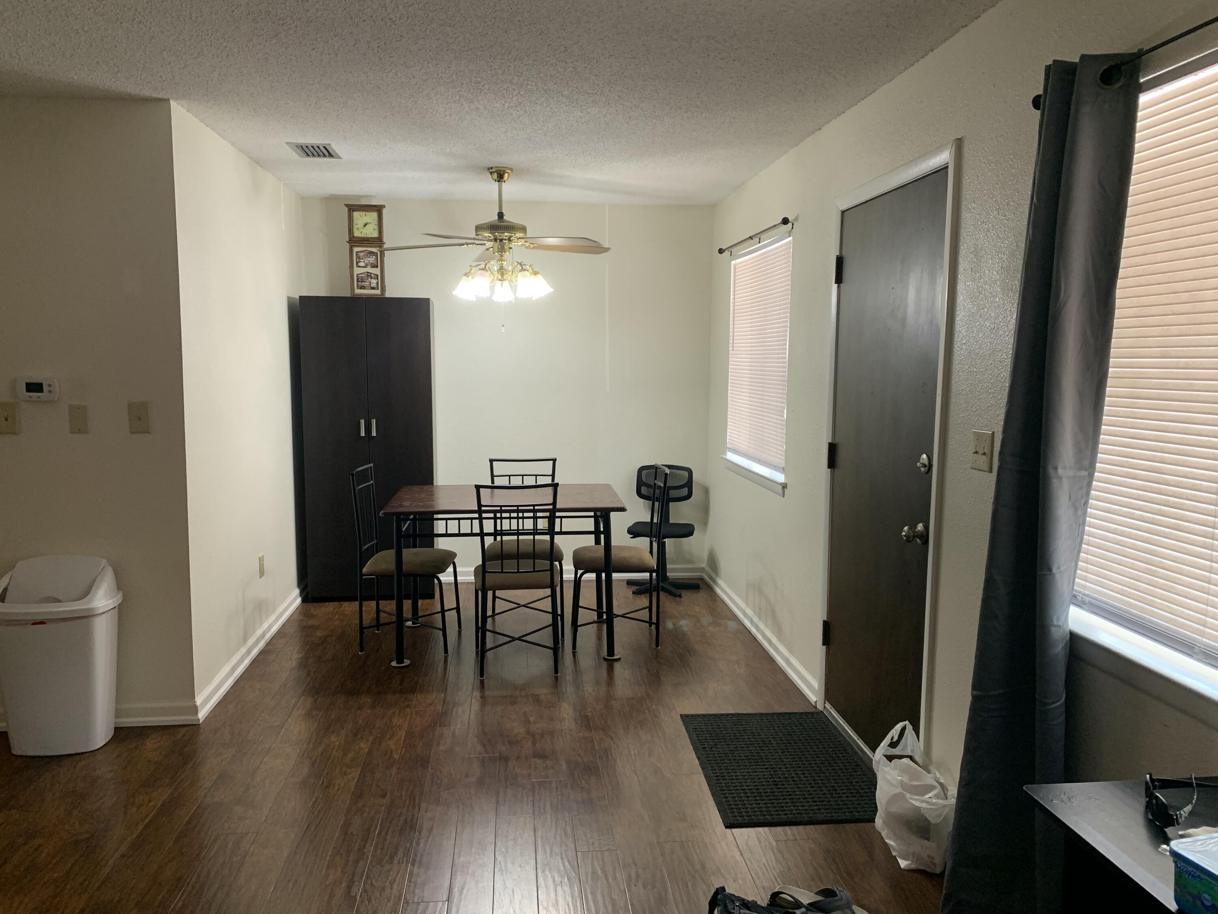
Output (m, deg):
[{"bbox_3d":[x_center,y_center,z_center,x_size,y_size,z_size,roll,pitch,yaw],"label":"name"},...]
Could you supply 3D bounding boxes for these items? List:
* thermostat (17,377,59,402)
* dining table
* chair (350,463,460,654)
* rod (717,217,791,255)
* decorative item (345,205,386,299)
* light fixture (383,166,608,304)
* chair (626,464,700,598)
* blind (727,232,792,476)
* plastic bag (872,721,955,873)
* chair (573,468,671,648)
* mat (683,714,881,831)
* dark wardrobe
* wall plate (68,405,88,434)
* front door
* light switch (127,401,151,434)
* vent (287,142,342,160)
[{"bbox_3d":[-2.184,-0.257,3.502,0.137,0.087,0.030,0,7,-6],"label":"thermostat"},{"bbox_3d":[-0.530,0.583,4.769,1.165,0.762,0.820,0,7,-6],"label":"dining table"},{"bbox_3d":[-1.032,0.508,4.705,0.482,0.917,0.425,0,7,-1],"label":"chair"},{"bbox_3d":[0.753,-1.142,4.814,0.070,0.056,1.330,0,7,-6],"label":"rod"},{"bbox_3d":[-1.465,-1.236,5.547,0.230,0.562,0.100,0,7,-6],"label":"decorative item"},{"bbox_3d":[-0.550,-1.147,4.769,1.280,0.690,1.280,0,7,-6],"label":"light fixture"},{"bbox_3d":[0.347,0.454,5.834,0.465,0.785,0.485,1,7,8],"label":"chair"},{"bbox_3d":[0.795,-0.541,4.906,0.040,1.160,1.190,0,7,-6],"label":"blind"},{"bbox_3d":[0.919,1.022,2.777,0.190,0.365,0.275,0,7,-6],"label":"plastic bag"},{"bbox_3d":[0.047,0.506,4.799,0.480,0.917,0.420,0,7,-4],"label":"chair"},{"bbox_3d":[0.643,1.129,3.398,0.615,0.010,0.914,0,7,-4],"label":"mat"},{"bbox_3d":[-1.444,-0.049,5.606,0.745,1.810,0.385,0,7,-6],"label":"dark wardrobe"},{"bbox_3d":[-2.047,-0.144,3.526,0.068,0.114,0.008,0,7,-6],"label":"wall plate"},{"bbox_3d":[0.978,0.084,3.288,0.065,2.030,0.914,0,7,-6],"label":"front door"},{"bbox_3d":[-1.821,-0.152,3.542,0.077,0.125,0.018,0,7,-6],"label":"light switch"},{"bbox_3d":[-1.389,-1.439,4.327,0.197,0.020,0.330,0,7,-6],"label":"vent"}]

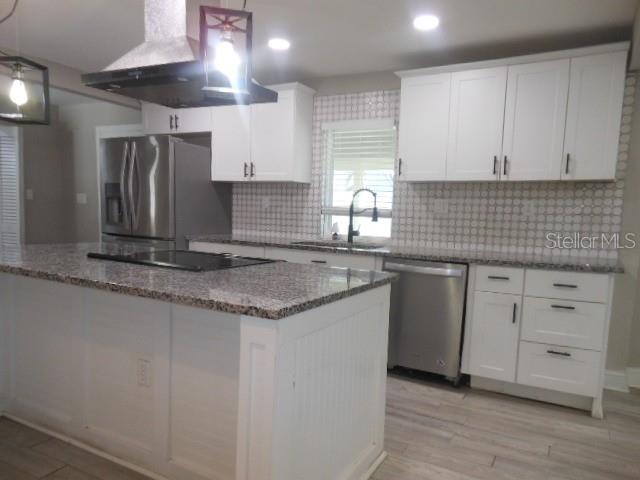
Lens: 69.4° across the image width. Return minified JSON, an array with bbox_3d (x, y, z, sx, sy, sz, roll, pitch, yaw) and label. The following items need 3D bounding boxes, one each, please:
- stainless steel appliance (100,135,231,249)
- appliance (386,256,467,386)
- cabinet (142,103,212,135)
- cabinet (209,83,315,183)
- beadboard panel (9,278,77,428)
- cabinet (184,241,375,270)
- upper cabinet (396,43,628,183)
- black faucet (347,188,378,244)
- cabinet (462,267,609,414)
[{"bbox_3d":[-1.524,-0.041,4.628,0.897,1.800,0.861,4,5,28],"label":"stainless steel appliance"},{"bbox_3d":[0.852,0.564,3.541,0.593,0.855,0.605,4,5,28],"label":"appliance"},{"bbox_3d":[-1.379,-1.253,4.805,0.939,0.335,0.332,4,5,28],"label":"cabinet"},{"bbox_3d":[-0.552,-0.966,4.380,0.951,0.833,0.342,4,5,28],"label":"cabinet"},{"bbox_3d":[-1.470,0.562,2.459,0.580,0.750,0.025,4,5,28],"label":"beadboard panel"},{"bbox_3d":[-0.236,0.491,4.145,1.894,0.876,0.629,4,5,28],"label":"cabinet"},{"bbox_3d":[1.328,-0.846,3.389,1.495,0.838,0.342,4,5,28],"label":"upper cabinet"},{"bbox_3d":[0.367,-0.203,3.999,0.285,0.481,0.070,4,5,28],"label":"black faucet"},{"bbox_3d":[1.503,0.604,3.229,0.833,0.876,0.629,4,5,28],"label":"cabinet"}]

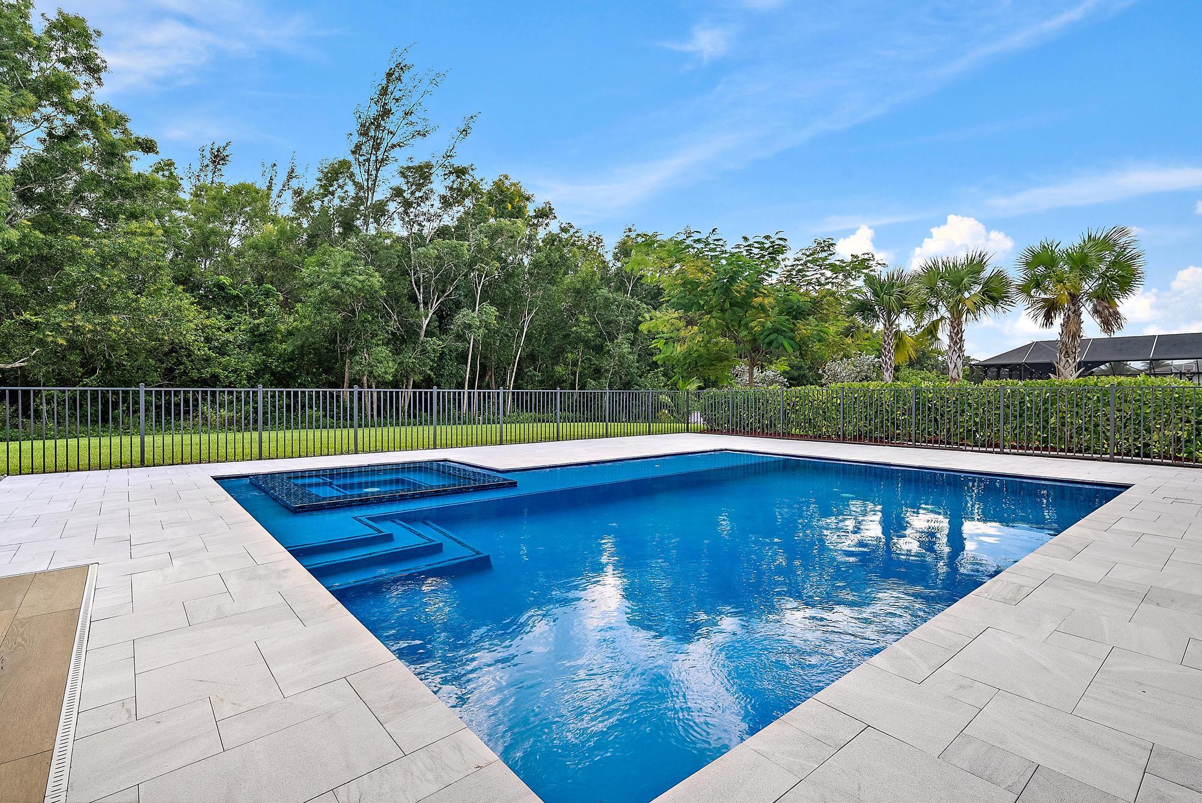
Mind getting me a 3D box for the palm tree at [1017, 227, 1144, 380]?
[{"bbox_3d":[11.400,-1.620,13.650,2.550,5.150,2.500,1,1,40],"label":"palm tree"}]

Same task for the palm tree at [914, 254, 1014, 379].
[{"bbox_3d":[9.870,-1.600,15.700,2.450,5.100,2.450,0,1,32],"label":"palm tree"}]

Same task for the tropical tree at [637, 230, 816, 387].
[{"bbox_3d":[4.130,-2.300,18.700,5.800,6.400,5.500,0,1,12],"label":"tropical tree"}]

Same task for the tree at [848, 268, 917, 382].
[{"bbox_3d":[8.550,-1.550,17.000,2.150,4.900,2.150,0,1,27],"label":"tree"}]

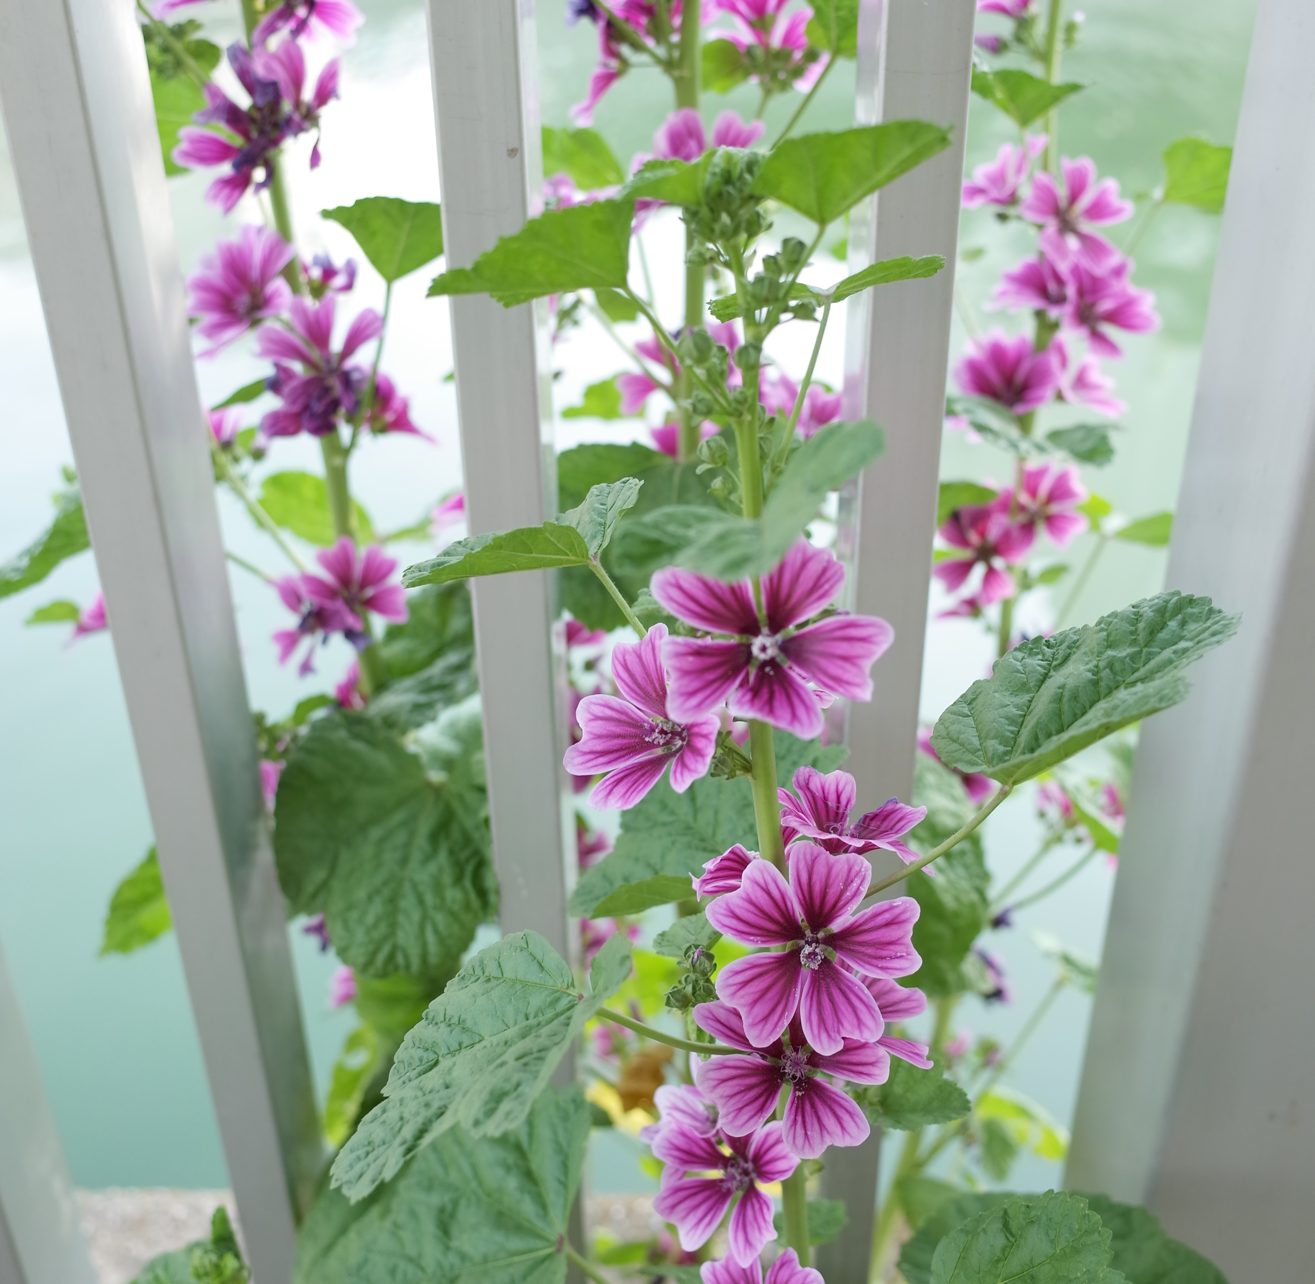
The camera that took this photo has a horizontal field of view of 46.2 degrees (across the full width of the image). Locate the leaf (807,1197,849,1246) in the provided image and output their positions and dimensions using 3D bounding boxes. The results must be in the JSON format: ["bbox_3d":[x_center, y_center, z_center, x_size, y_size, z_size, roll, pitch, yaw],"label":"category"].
[{"bbox_3d":[0.059,0.209,0.555,0.024,0.022,0.012,0,29,0],"label":"leaf"}]

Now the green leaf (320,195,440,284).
[{"bbox_3d":[-0.095,-0.145,0.555,0.056,0.040,0.020,0,37,0],"label":"green leaf"}]

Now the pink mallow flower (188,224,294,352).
[{"bbox_3d":[-0.169,-0.143,0.620,0.044,0.047,0.031,10,-11,19],"label":"pink mallow flower"}]

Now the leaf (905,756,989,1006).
[{"bbox_3d":[0.130,0.112,0.730,0.060,0.110,0.035,-1,-12,0],"label":"leaf"}]

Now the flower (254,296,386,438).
[{"bbox_3d":[-0.136,-0.110,0.620,0.051,0.038,0.052,-4,65,-5],"label":"flower"}]

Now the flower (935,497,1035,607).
[{"bbox_3d":[0.145,-0.040,0.685,0.045,0.047,0.022,8,-5,15],"label":"flower"}]

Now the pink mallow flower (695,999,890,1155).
[{"bbox_3d":[0.035,0.111,0.400,0.050,0.022,0.045,1,73,4],"label":"pink mallow flower"}]

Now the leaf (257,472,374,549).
[{"bbox_3d":[-0.152,-0.059,0.688,0.052,0.032,0.025,-1,29,0],"label":"leaf"}]

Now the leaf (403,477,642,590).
[{"bbox_3d":[-0.036,-0.029,0.410,0.064,0.026,0.045,-13,9,0],"label":"leaf"}]

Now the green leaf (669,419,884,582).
[{"bbox_3d":[0.024,-0.029,0.311,0.041,0.030,0.025,-1,29,0],"label":"green leaf"}]

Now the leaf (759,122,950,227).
[{"bbox_3d":[0.042,-0.100,0.328,0.042,0.024,0.022,-1,29,0],"label":"leaf"}]

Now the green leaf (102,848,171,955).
[{"bbox_3d":[-0.230,0.116,0.690,0.042,0.048,0.030,-15,32,-24],"label":"green leaf"}]

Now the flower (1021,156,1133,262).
[{"bbox_3d":[0.190,-0.197,0.700,0.050,0.049,0.022,6,11,11],"label":"flower"}]

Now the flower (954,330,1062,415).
[{"bbox_3d":[0.159,-0.122,0.701,0.048,0.030,0.044,-4,45,4],"label":"flower"}]

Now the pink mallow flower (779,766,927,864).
[{"bbox_3d":[0.048,0.045,0.385,0.041,0.024,0.038,1,38,1],"label":"pink mallow flower"}]

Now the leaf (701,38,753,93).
[{"bbox_3d":[0.028,-0.231,0.616,0.021,0.022,0.010,6,30,12],"label":"leaf"}]

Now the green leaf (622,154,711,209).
[{"bbox_3d":[0.003,-0.108,0.360,0.024,0.012,0.020,-16,18,-2],"label":"green leaf"}]

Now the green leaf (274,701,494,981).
[{"bbox_3d":[-0.127,0.095,0.735,0.112,0.125,0.040,-5,-11,-8],"label":"green leaf"}]

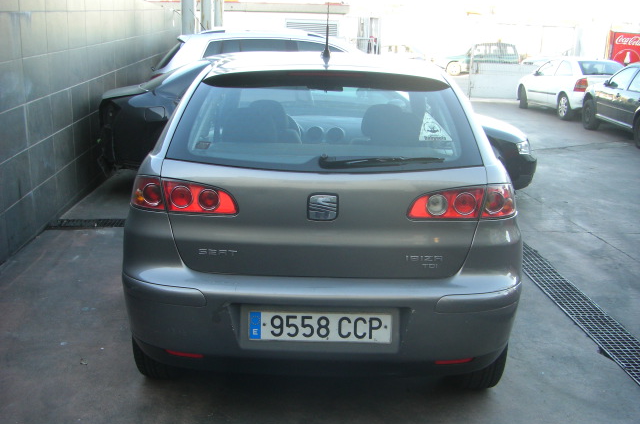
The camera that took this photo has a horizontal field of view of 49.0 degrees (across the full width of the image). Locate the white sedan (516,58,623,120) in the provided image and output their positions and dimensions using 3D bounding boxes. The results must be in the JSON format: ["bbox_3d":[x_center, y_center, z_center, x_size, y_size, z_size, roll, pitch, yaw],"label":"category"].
[{"bbox_3d":[6.270,-3.050,17.200,1.710,1.430,4.150,1,14,-5],"label":"white sedan"}]

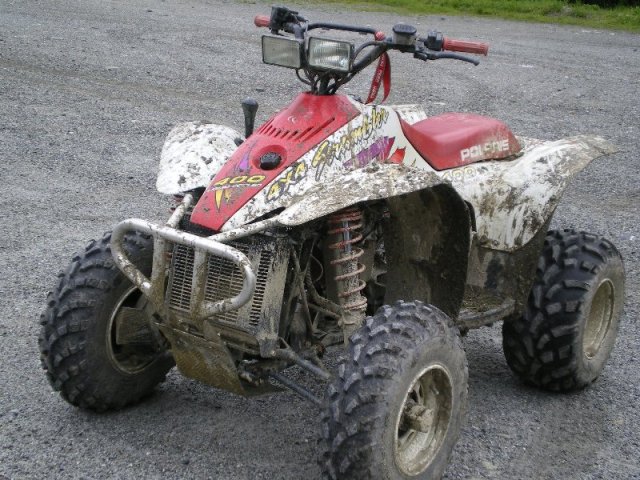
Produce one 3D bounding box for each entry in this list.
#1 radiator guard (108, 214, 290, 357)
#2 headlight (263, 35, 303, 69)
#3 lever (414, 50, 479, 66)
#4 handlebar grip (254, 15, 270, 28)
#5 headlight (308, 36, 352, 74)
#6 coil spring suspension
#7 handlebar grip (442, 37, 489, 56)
[{"bbox_3d":[-0.306,0.107,2.911,0.450,0.300,0.205,14,16,32],"label":"radiator guard"},{"bbox_3d":[-0.088,-0.515,3.161,0.134,0.080,0.062,14,16,32],"label":"headlight"},{"bbox_3d":[0.341,-0.492,3.094,0.172,0.030,0.045,10,15,17],"label":"lever"},{"bbox_3d":[-0.159,-0.663,3.483,0.037,0.037,0.120,-6,18,-39],"label":"handlebar grip"},{"bbox_3d":[0.043,-0.498,3.075,0.134,0.080,0.062,14,16,32],"label":"headlight"},{"bbox_3d":[0.079,0.092,2.957,0.084,0.345,0.084,-2,4,34],"label":"coil spring suspension"},{"bbox_3d":[0.397,-0.530,3.130,0.125,0.037,0.037,9,14,15],"label":"handlebar grip"}]

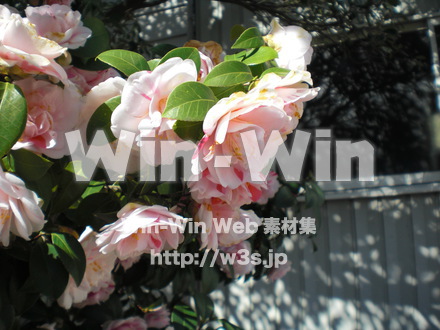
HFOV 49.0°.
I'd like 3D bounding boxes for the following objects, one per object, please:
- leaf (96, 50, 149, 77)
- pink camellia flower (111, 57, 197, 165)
[{"bbox_3d":[-0.113,-0.119,0.570,0.067,0.035,0.014,21,-42,-12],"label":"leaf"},{"bbox_3d":[-0.073,-0.060,0.530,0.095,0.112,0.070,2,8,-12],"label":"pink camellia flower"}]

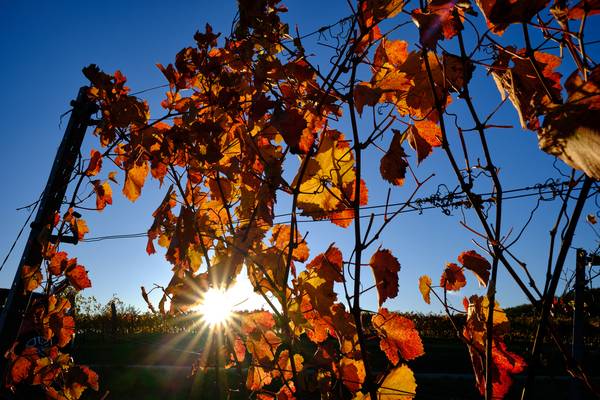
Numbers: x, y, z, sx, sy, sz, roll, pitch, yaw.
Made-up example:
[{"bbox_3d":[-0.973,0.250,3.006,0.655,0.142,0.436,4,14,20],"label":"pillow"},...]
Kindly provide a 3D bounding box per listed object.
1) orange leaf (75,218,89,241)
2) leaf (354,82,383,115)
[{"bbox_3d":[-0.699,0.094,1.438,0.045,0.070,0.025,3,-15,-13],"label":"orange leaf"},{"bbox_3d":[0.165,-0.244,1.082,0.067,0.075,0.045,-2,-15,9],"label":"leaf"}]

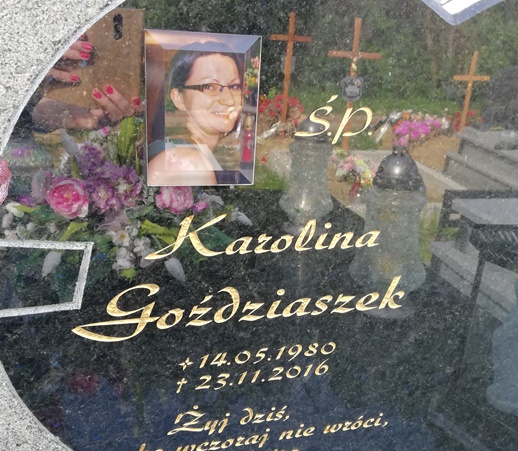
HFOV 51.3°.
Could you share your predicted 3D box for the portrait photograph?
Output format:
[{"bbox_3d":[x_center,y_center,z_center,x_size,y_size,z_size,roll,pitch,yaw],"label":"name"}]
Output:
[{"bbox_3d":[-0.045,-0.091,0.436,0.090,0.121,0.009,-2,21,-14],"label":"portrait photograph"}]

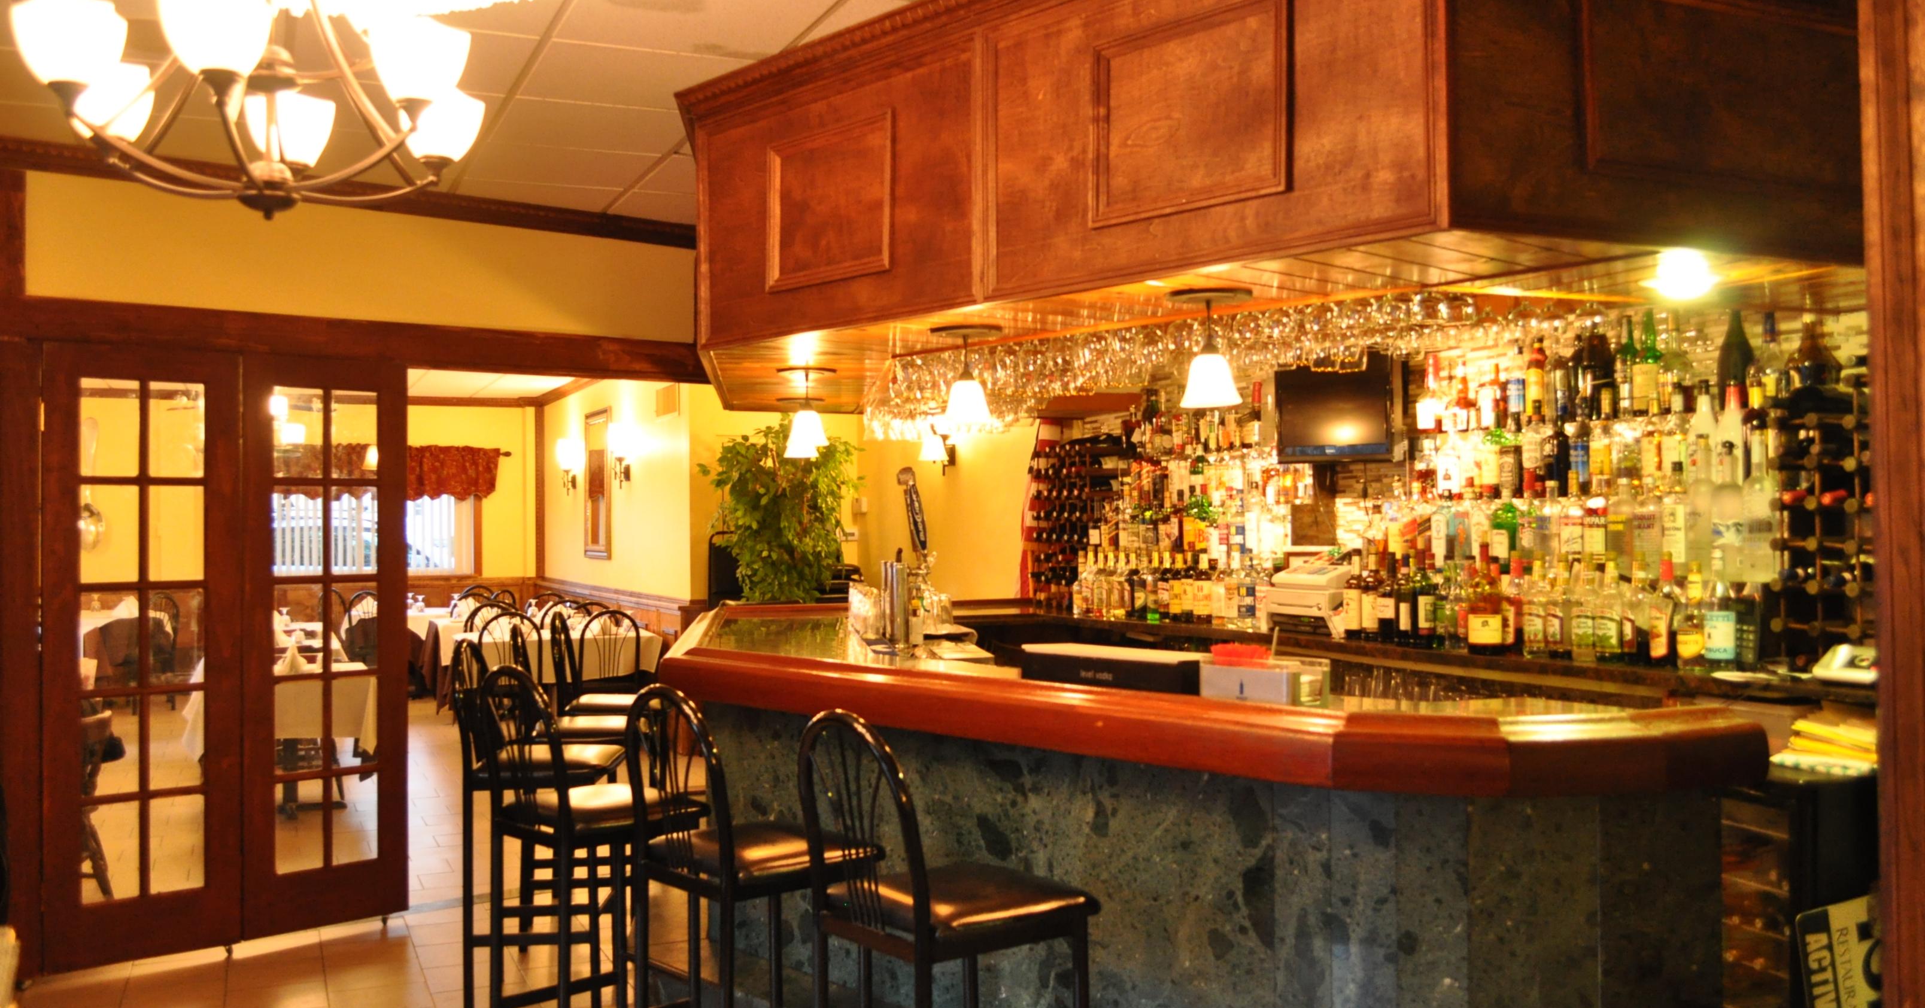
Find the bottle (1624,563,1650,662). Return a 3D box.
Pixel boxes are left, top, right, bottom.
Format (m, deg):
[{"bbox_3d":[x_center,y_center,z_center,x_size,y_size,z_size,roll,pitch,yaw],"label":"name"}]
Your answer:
[{"bbox_3d":[1.899,0.292,4.500,0.086,0.310,0.086,0,-1,-38],"label":"bottle"}]

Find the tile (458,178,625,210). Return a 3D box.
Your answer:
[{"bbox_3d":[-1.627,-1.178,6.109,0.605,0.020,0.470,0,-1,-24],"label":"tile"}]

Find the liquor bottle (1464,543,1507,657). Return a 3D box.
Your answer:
[{"bbox_3d":[1.571,0.277,4.816,0.108,0.351,0.090,-1,-1,25],"label":"liquor bottle"}]

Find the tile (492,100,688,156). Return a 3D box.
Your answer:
[{"bbox_3d":[-1.167,-1.204,5.115,0.605,0.018,0.605,0,-1,-24],"label":"tile"}]

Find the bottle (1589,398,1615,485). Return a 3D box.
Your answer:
[{"bbox_3d":[1.907,-0.186,4.781,0.076,0.297,0.076,0,-1,-45],"label":"bottle"}]

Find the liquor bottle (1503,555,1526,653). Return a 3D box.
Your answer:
[{"bbox_3d":[1.688,0.302,4.907,0.074,0.301,0.074,0,-1,-40],"label":"liquor bottle"}]

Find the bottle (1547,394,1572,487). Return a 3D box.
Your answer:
[{"bbox_3d":[1.831,-0.171,4.917,0.083,0.300,0.083,0,-1,-45],"label":"bottle"}]

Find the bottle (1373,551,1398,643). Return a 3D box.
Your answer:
[{"bbox_3d":[1.374,0.304,5.207,0.075,0.295,0.075,-1,-1,20],"label":"bottle"}]

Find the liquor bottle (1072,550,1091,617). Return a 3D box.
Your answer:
[{"bbox_3d":[0.510,0.341,6.830,0.078,0.291,0.078,0,-1,0],"label":"liquor bottle"}]

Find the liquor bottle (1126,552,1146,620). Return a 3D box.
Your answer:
[{"bbox_3d":[0.713,0.324,6.601,0.080,0.300,0.080,-1,-1,0],"label":"liquor bottle"}]

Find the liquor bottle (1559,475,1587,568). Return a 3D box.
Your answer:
[{"bbox_3d":[1.889,0.048,4.950,0.082,0.302,0.082,0,-1,-38],"label":"liquor bottle"}]

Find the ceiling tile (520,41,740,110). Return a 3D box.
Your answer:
[{"bbox_3d":[-0.907,-1.206,4.522,0.610,0.020,0.610,0,-1,-24],"label":"ceiling tile"}]

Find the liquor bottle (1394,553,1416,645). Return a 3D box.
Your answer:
[{"bbox_3d":[1.433,0.310,5.191,0.074,0.294,0.074,-1,-1,28],"label":"liquor bottle"}]

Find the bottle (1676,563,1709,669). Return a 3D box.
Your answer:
[{"bbox_3d":[1.954,0.300,4.288,0.086,0.290,0.086,0,-1,-40],"label":"bottle"}]

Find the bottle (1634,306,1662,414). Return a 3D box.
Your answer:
[{"bbox_3d":[2.012,-0.418,4.705,0.085,0.299,0.085,-1,-1,25],"label":"bottle"}]

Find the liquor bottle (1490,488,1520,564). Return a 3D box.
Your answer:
[{"bbox_3d":[1.680,0.078,4.962,0.085,0.258,0.085,-1,-1,40],"label":"liquor bottle"}]

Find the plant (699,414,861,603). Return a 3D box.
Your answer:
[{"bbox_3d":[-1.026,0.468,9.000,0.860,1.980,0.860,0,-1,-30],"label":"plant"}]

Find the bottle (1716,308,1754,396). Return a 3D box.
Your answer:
[{"bbox_3d":[2.244,-0.445,4.652,0.107,0.345,0.107,0,-1,-41],"label":"bottle"}]

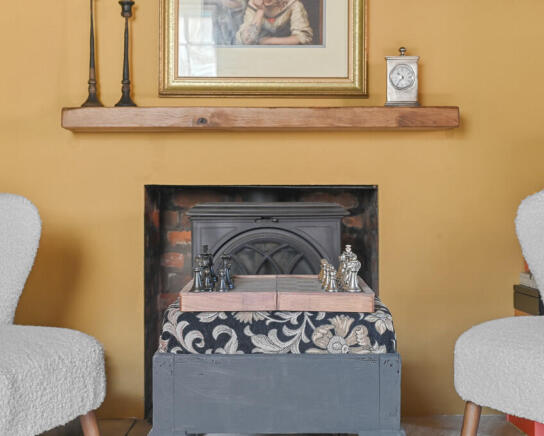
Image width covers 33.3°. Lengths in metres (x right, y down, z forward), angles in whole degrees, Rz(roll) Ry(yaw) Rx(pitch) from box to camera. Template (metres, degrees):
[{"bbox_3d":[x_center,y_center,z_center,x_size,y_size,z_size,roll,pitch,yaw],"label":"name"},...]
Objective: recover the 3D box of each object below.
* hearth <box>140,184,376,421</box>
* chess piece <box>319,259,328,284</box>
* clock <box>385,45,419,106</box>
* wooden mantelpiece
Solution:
[{"bbox_3d":[-0.036,0.291,3.340,0.810,0.810,0.380,0,0,0],"label":"hearth"},{"bbox_3d":[0.159,0.158,2.750,0.032,0.067,0.032,0,0,0],"label":"chess piece"},{"bbox_3d":[0.436,-0.469,3.070,0.115,0.210,0.075,0,0,0],"label":"clock"},{"bbox_3d":[-0.037,-0.330,3.070,1.310,0.067,0.155,0,0,0],"label":"wooden mantelpiece"}]

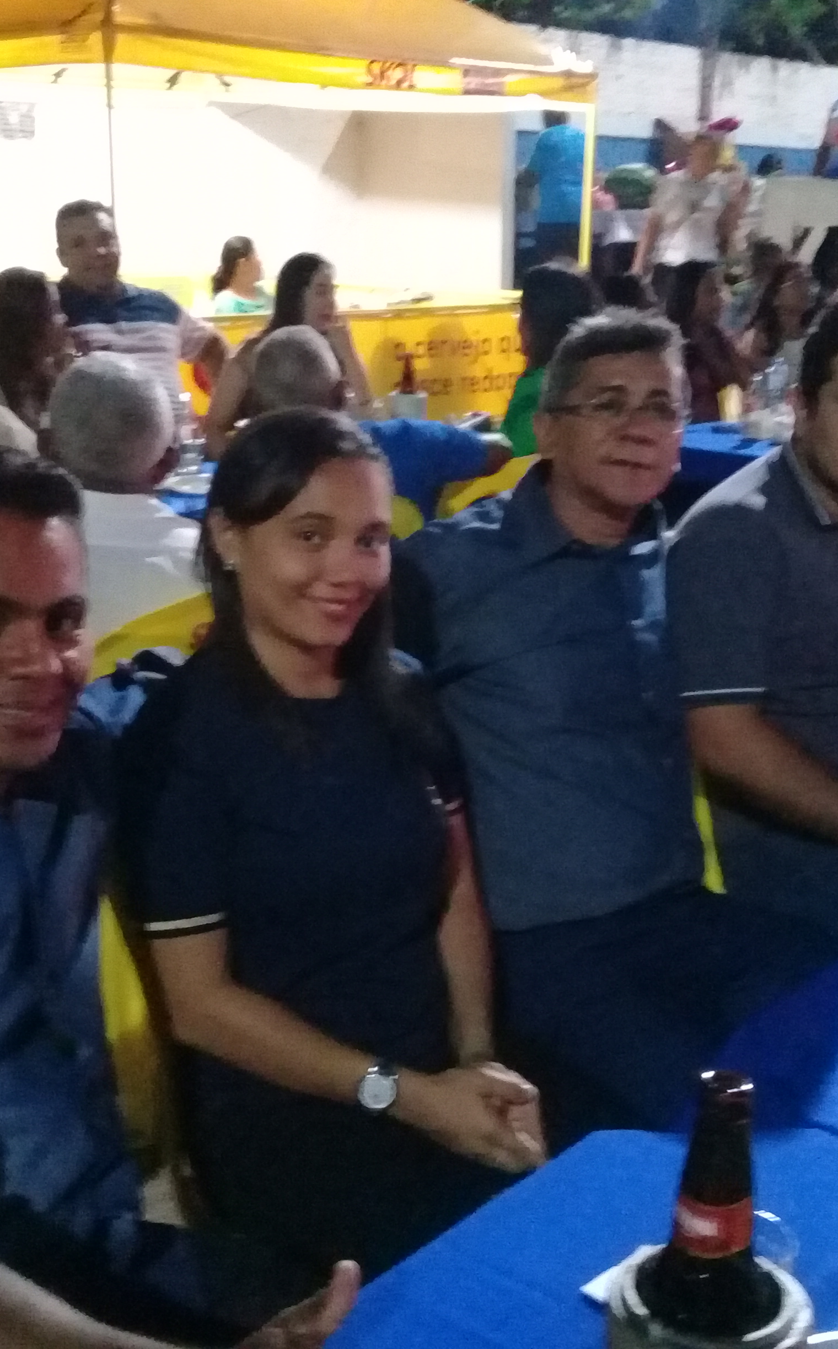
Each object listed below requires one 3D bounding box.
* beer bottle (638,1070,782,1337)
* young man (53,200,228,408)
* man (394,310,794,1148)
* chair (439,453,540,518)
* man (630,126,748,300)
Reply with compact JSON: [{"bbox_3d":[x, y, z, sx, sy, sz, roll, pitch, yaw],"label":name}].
[{"bbox_3d":[0.149,0.337,0.830,0.074,0.288,0.074,1,16,0],"label":"beer bottle"},{"bbox_3d":[-0.829,-0.566,4.426,0.600,1.380,0.780,1,16,0],"label":"young man"},{"bbox_3d":[0.297,0.262,1.860,0.550,1.316,0.800,-11,18,-37],"label":"man"},{"bbox_3d":[0.003,-0.081,3.696,0.520,0.880,0.440,14,21,39],"label":"chair"},{"bbox_3d":[1.387,-1.863,8.338,0.550,1.730,0.380,4,17,12],"label":"man"}]

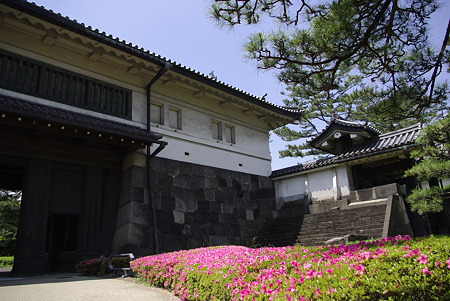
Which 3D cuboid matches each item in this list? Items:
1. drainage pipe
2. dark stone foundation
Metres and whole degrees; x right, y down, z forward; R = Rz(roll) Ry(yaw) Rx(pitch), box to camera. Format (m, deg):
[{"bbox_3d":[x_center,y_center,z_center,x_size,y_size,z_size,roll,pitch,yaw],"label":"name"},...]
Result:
[{"bbox_3d":[-2.994,0.348,14.916,1.624,8.758,0.261,-17,-21,42],"label":"drainage pipe"},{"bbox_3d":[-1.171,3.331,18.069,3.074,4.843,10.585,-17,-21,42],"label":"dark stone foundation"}]

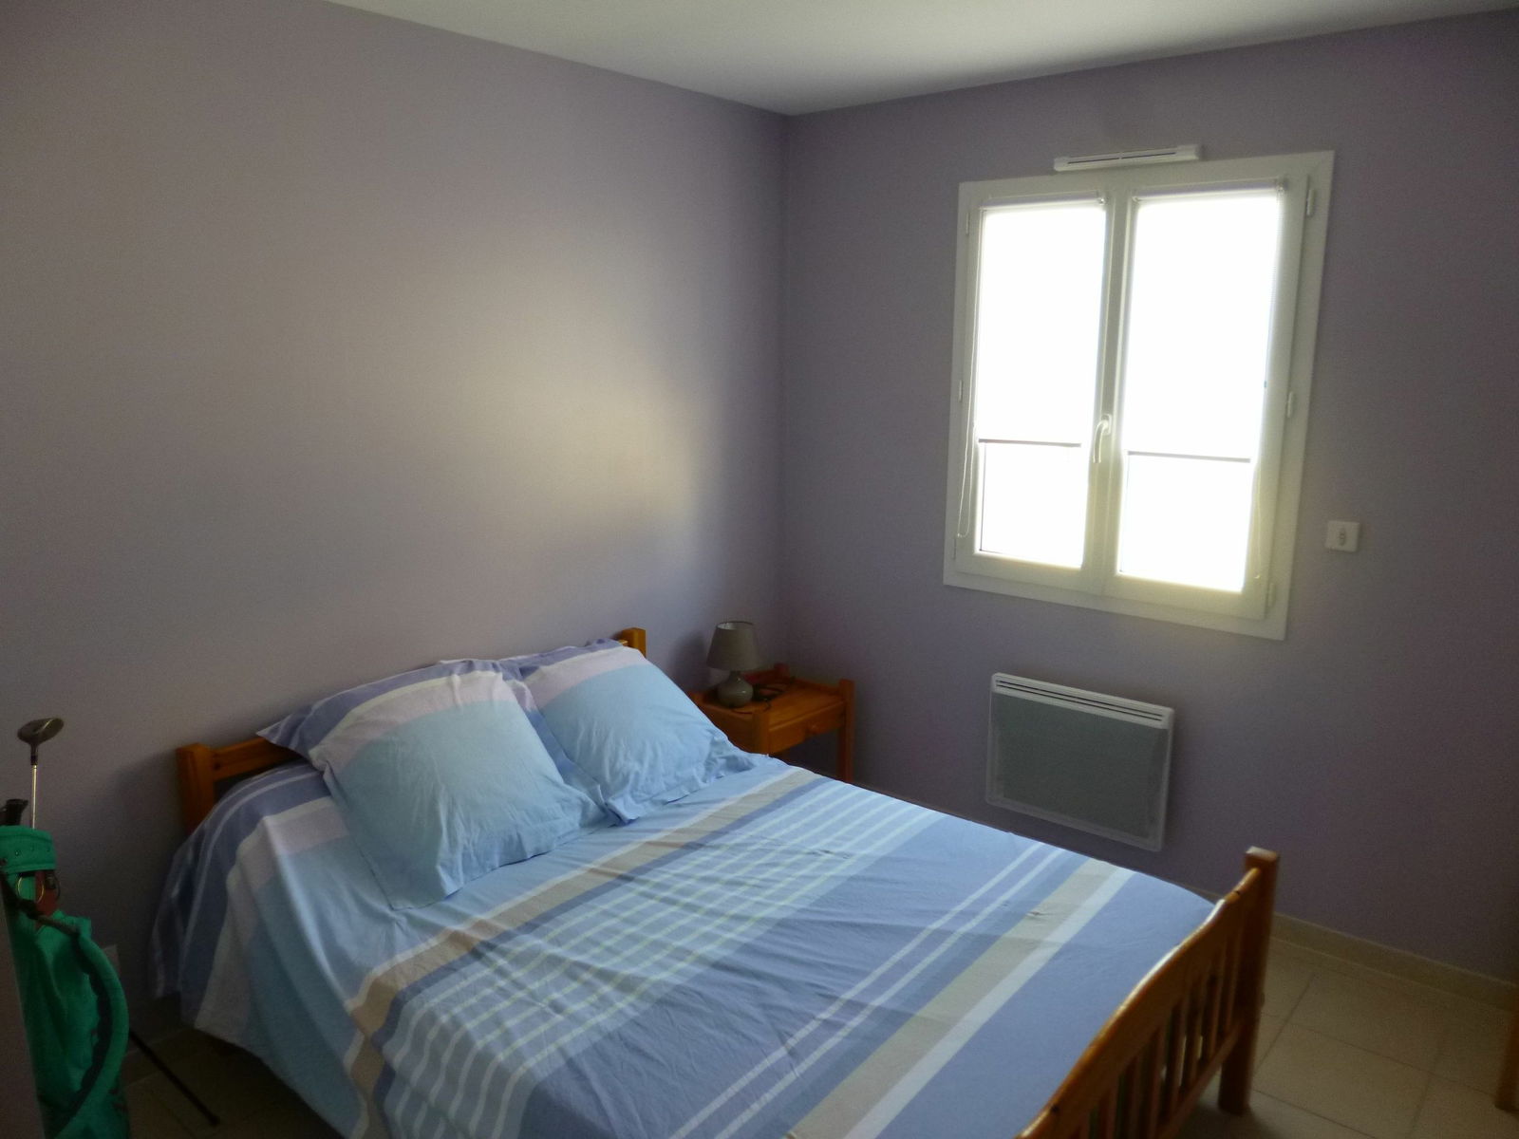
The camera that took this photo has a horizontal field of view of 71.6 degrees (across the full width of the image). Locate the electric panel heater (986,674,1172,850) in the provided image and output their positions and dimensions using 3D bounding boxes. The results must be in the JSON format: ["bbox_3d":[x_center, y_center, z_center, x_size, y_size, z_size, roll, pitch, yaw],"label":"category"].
[{"bbox_3d":[1.029,0.601,3.409,0.576,0.467,0.090,10,16,37],"label":"electric panel heater"}]

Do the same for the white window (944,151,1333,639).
[{"bbox_3d":[1.059,-0.515,3.182,1.075,1.310,0.070,10,16,37],"label":"white window"}]

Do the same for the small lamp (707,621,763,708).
[{"bbox_3d":[-0.085,0.334,3.649,0.182,0.290,0.182,0,13,0],"label":"small lamp"}]

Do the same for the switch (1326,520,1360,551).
[{"bbox_3d":[1.579,-0.088,2.853,0.080,0.082,0.013,10,16,37],"label":"switch"}]

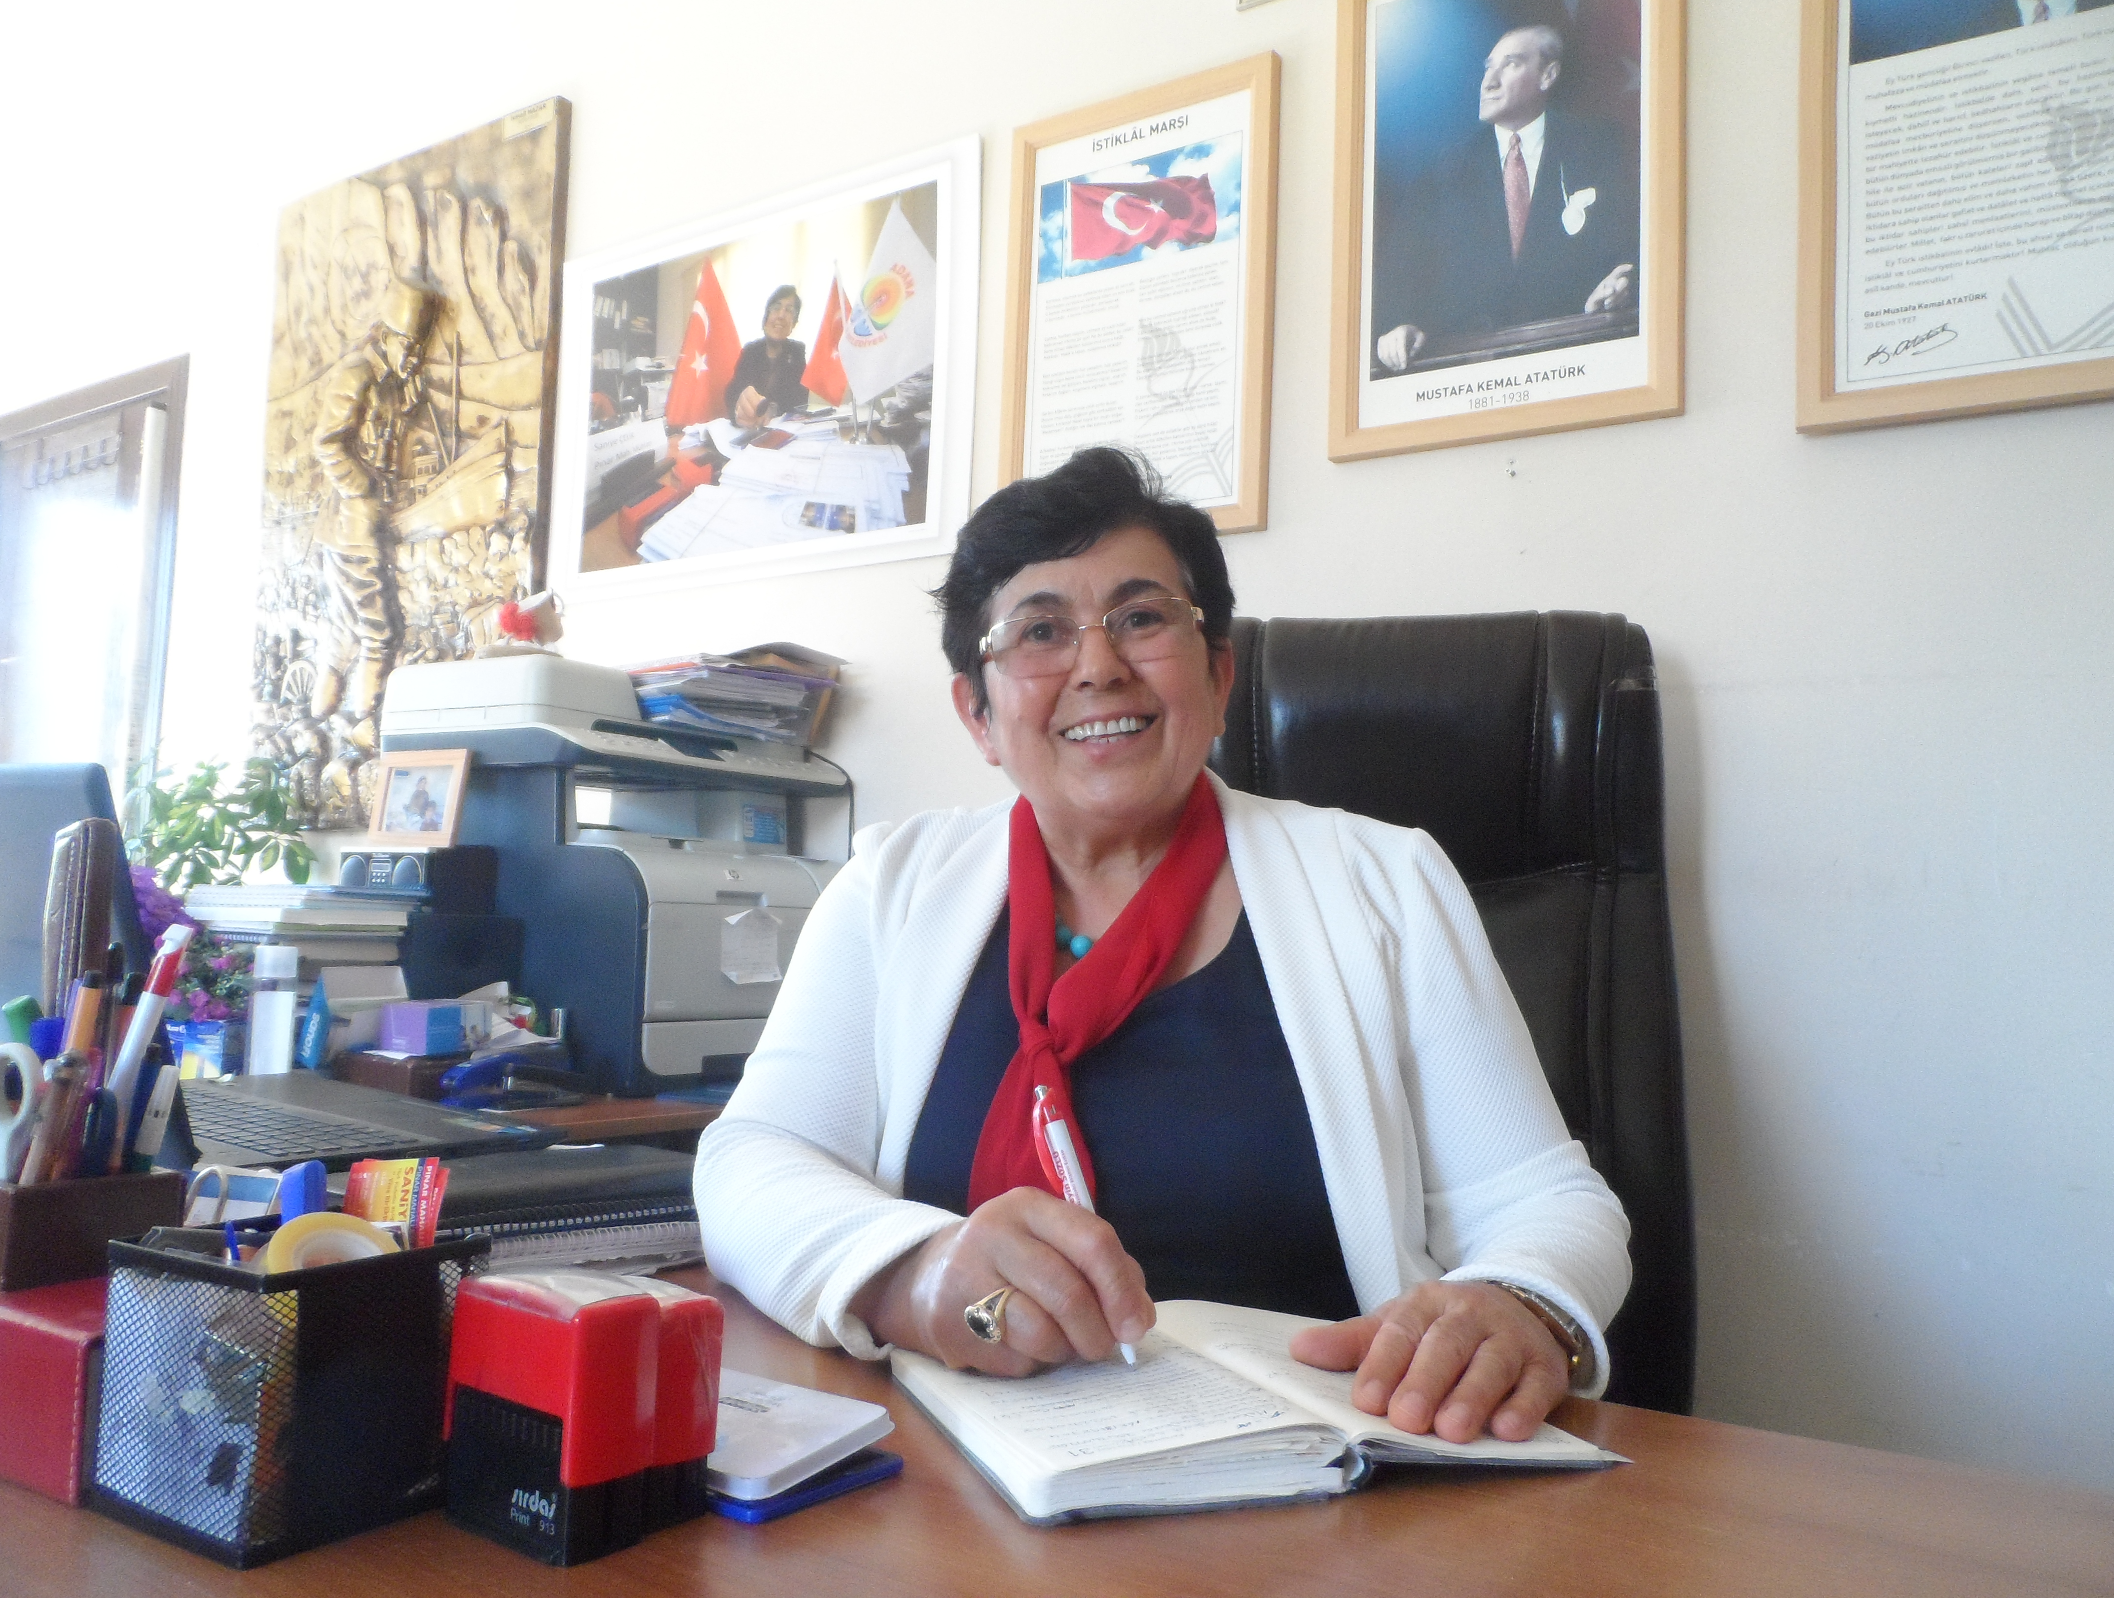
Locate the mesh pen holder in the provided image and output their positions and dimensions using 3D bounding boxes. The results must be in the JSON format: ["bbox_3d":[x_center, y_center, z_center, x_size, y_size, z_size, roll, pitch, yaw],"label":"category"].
[{"bbox_3d":[-0.318,0.237,0.622,0.115,0.102,0.104,0,-4,33],"label":"mesh pen holder"}]

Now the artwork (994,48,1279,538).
[{"bbox_3d":[0.104,-0.631,1.950,0.406,0.605,0.022,0,-4,33],"label":"artwork"}]

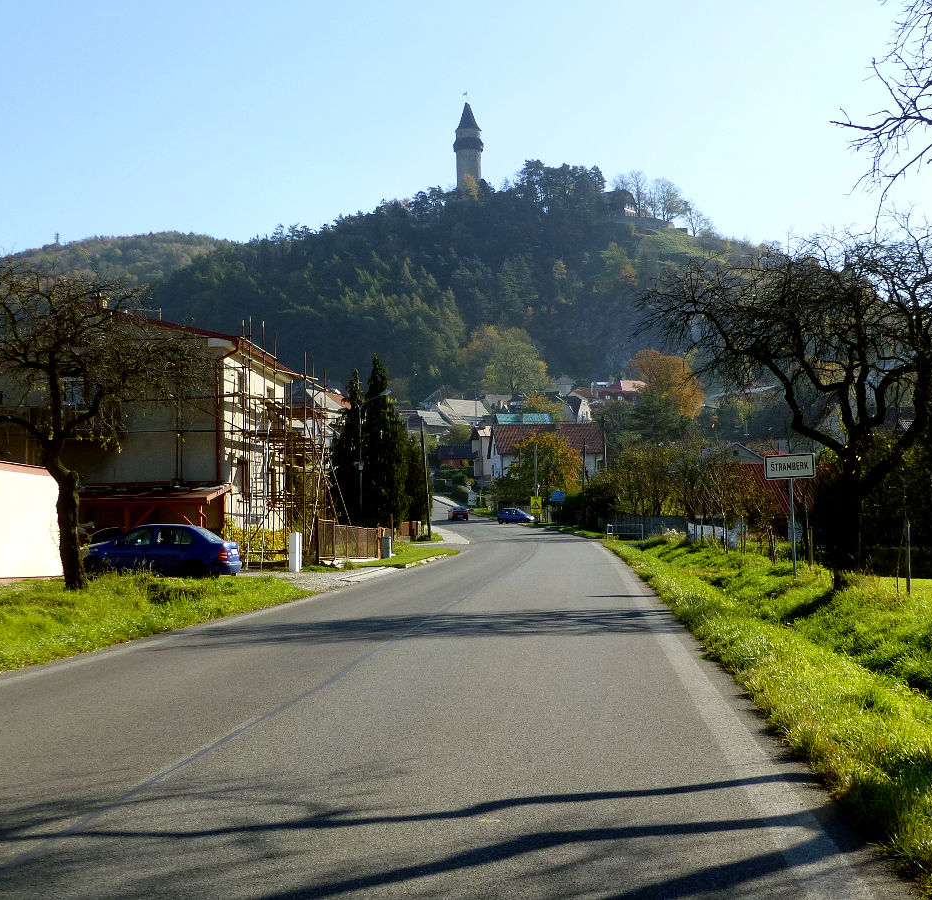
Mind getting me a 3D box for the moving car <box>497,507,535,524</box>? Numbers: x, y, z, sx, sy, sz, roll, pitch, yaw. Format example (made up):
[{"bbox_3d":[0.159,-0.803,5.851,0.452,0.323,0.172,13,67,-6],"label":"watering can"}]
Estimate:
[{"bbox_3d":[4.527,5.902,120.000,3.750,1.460,1.630,-1,-3,16],"label":"moving car"}]

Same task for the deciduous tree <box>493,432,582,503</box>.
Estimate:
[{"bbox_3d":[7.196,1.990,138.000,8.600,7.500,7.600,0,-2,0],"label":"deciduous tree"}]

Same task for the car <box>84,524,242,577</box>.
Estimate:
[{"bbox_3d":[-7.880,2.550,34.200,4.220,1.450,1.650,0,-3,4],"label":"car"}]

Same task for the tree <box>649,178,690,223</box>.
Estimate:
[{"bbox_3d":[81.280,-99.652,540.000,16.500,17.600,16.500,-1,-4,0],"label":"tree"}]

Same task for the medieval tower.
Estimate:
[{"bbox_3d":[1.026,-123.151,555.000,12.200,39.000,12.200,-1,-4,0],"label":"medieval tower"}]

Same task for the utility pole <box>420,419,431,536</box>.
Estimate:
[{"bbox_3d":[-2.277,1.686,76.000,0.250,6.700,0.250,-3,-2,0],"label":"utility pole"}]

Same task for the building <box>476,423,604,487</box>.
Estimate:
[{"bbox_3d":[8.541,0.745,155.000,13.500,7.600,10.000,0,-3,-8],"label":"building"}]

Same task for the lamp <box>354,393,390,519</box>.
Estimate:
[{"bbox_3d":[-4.241,1.015,61.000,1.600,7.400,0.400,-1,-4,0],"label":"lamp"}]

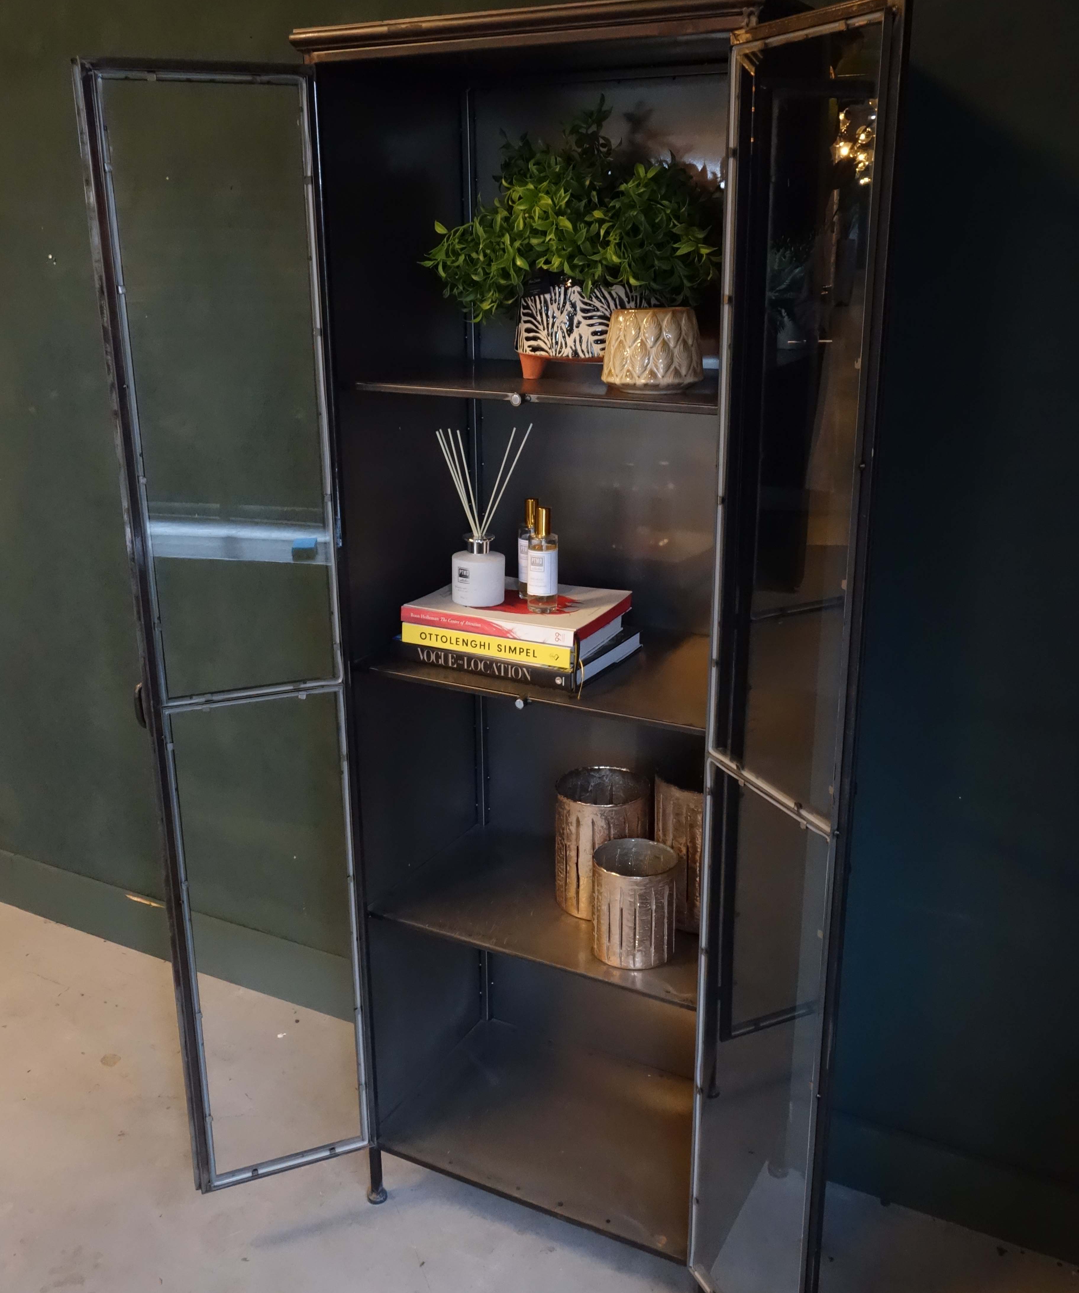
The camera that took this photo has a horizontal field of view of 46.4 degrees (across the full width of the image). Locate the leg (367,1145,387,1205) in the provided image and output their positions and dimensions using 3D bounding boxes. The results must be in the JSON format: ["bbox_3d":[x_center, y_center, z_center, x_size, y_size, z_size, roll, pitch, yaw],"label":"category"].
[{"bbox_3d":[-0.272,0.875,2.095,0.034,0.111,0.034,0,18,0],"label":"leg"}]

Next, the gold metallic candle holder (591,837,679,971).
[{"bbox_3d":[0.140,0.373,1.834,0.120,0.149,0.120,0,18,0],"label":"gold metallic candle holder"}]

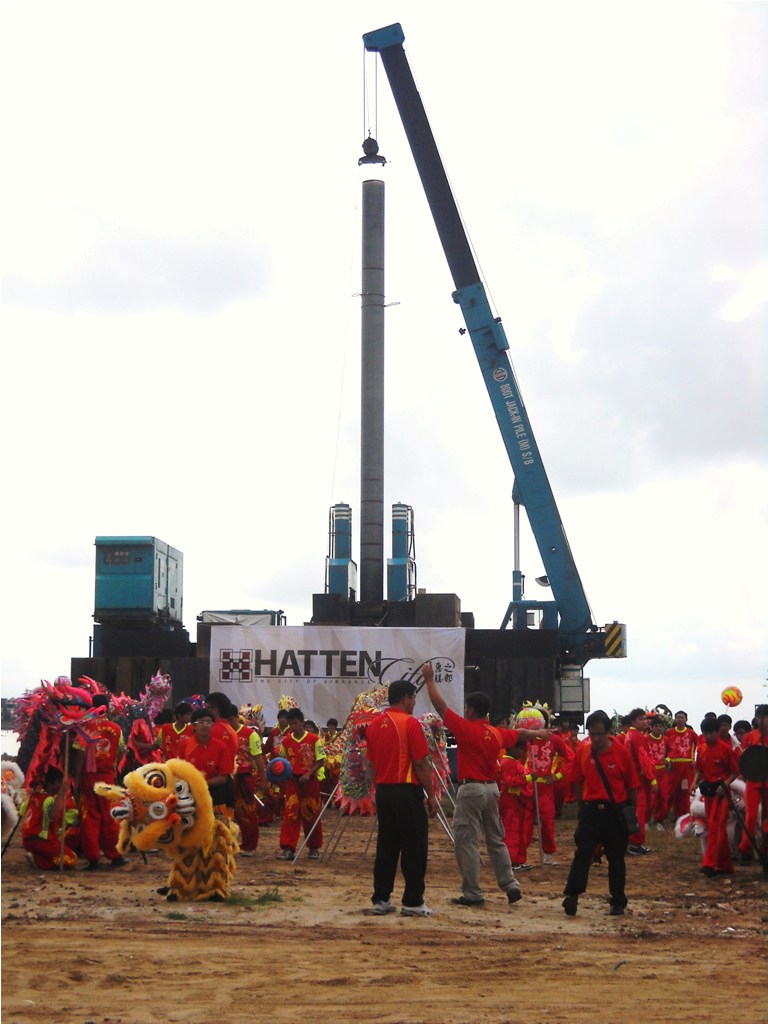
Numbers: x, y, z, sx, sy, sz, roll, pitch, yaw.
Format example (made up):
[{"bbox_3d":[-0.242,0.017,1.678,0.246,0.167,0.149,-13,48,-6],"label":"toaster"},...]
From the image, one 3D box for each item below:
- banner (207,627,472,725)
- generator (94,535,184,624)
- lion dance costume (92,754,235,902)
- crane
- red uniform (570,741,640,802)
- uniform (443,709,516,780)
[{"bbox_3d":[-1.128,3.877,45.247,6.051,2.396,0.050,0,-6,2],"label":"banner"},{"bbox_3d":[-6.112,1.779,48.293,1.441,2.000,4.100,0,-6,3],"label":"generator"},{"bbox_3d":[-1.714,2.499,15.269,1.000,1.090,0.950,-2,-7,18],"label":"lion dance costume"},{"bbox_3d":[2.795,-4.110,48.737,6.402,16.022,2.200,-1,-6,8],"label":"crane"},{"bbox_3d":[1.650,1.929,14.375,0.530,0.480,0.340,-1,-6,12],"label":"red uniform"},{"bbox_3d":[0.741,1.798,14.893,0.550,0.560,0.340,2,-6,-15],"label":"uniform"}]

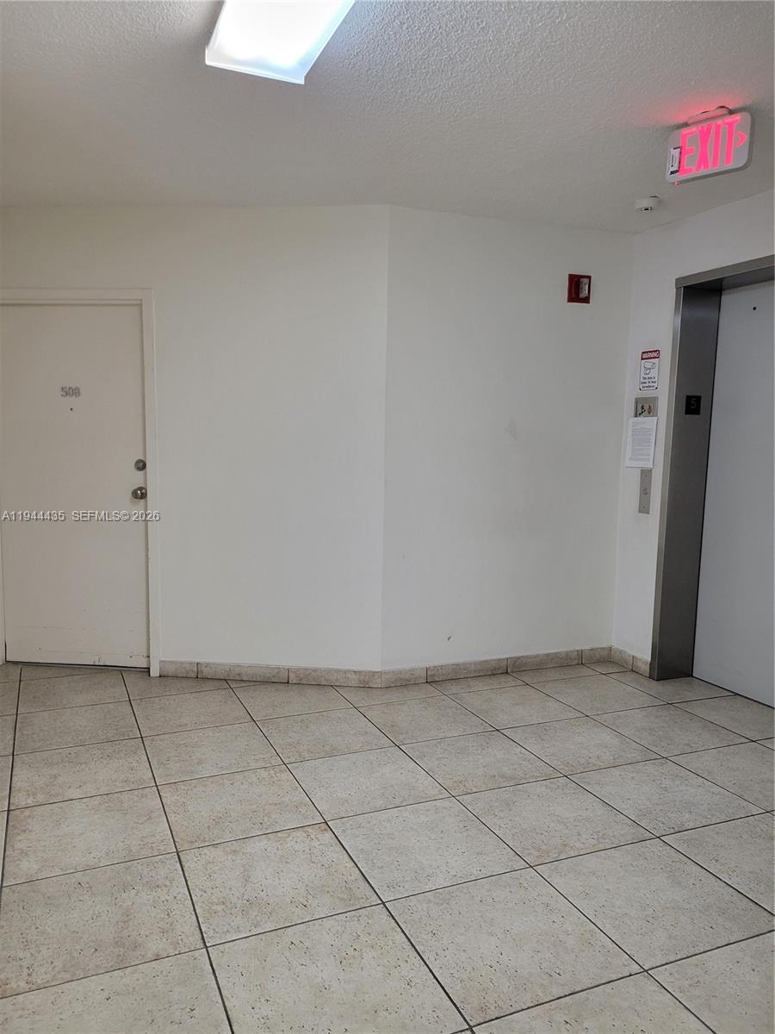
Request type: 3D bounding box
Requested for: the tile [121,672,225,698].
[{"bbox_3d":[-1.151,0.883,4.195,0.502,0.010,0.502,-2,7,-24],"label":"tile"}]

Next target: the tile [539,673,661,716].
[{"bbox_3d":[1.104,0.935,4.084,0.502,0.010,0.502,-2,7,-24],"label":"tile"}]

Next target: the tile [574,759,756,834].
[{"bbox_3d":[1.040,1.047,2.928,0.495,0.010,0.495,-2,7,-24],"label":"tile"}]

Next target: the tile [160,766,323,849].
[{"bbox_3d":[-0.546,1.048,2.828,0.504,0.010,0.504,-2,7,-24],"label":"tile"}]

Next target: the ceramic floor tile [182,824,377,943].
[{"bbox_3d":[-0.342,1.096,2.357,0.502,0.010,0.502,-2,7,-24],"label":"ceramic floor tile"}]

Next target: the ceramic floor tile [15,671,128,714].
[{"bbox_3d":[-1.622,0.901,4.007,0.504,0.010,0.504,-2,7,-24],"label":"ceramic floor tile"}]

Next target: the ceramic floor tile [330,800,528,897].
[{"bbox_3d":[0.122,1.088,2.571,0.504,0.010,0.504,-2,7,-24],"label":"ceramic floor tile"}]

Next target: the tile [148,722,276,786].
[{"bbox_3d":[-0.747,0.990,3.276,0.502,0.010,0.502,-2,7,-24],"label":"tile"}]

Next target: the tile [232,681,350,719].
[{"bbox_3d":[-0.490,0.927,3.954,0.504,0.010,0.504,-2,7,-24],"label":"tile"}]

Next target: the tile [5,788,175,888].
[{"bbox_3d":[-1.007,1.057,2.614,0.502,0.010,0.502,-2,7,-24],"label":"tile"}]

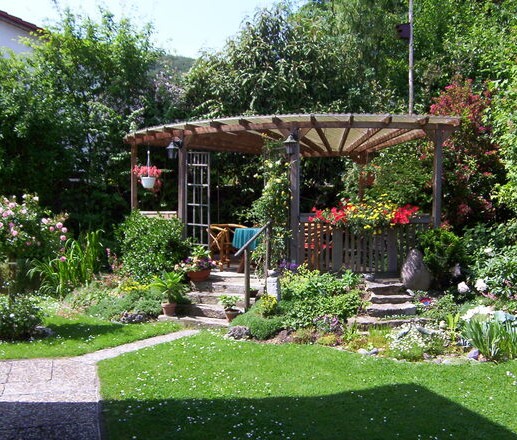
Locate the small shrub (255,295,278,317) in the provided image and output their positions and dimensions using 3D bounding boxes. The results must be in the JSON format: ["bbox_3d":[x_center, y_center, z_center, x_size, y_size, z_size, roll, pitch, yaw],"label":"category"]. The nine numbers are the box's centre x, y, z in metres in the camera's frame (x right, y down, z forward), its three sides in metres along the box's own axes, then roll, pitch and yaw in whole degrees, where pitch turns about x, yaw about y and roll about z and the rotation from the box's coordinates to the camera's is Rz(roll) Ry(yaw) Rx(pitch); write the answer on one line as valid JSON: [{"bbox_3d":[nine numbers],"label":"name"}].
[{"bbox_3d":[0.112,1.196,8.500,0.310,0.300,0.300,0,1,0],"label":"small shrub"}]

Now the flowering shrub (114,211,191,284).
[{"bbox_3d":[-1.657,0.414,9.500,1.150,1.120,1.100,0,1,0],"label":"flowering shrub"}]

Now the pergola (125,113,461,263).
[{"bbox_3d":[0.383,-0.475,10.990,5.600,2.480,3.600,1,3,12],"label":"pergola"}]

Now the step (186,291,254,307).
[{"bbox_3d":[-0.590,1.181,9.200,1.000,0.130,0.420,1,4,17],"label":"step"}]

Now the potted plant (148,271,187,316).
[{"bbox_3d":[-1.288,1.052,8.700,0.540,0.640,0.520,0,1,0],"label":"potted plant"}]

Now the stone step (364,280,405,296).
[{"bbox_3d":[1.928,1.048,9.300,0.600,0.170,0.420,0,1,-18],"label":"stone step"}]

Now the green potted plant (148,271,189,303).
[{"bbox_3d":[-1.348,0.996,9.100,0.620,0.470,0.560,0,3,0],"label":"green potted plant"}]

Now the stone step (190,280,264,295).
[{"bbox_3d":[-0.503,1.049,9.550,1.100,0.130,0.420,1,4,18],"label":"stone step"}]

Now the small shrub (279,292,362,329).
[{"bbox_3d":[0.897,1.288,8.650,1.200,0.450,0.800,0,1,0],"label":"small shrub"}]

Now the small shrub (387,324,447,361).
[{"bbox_3d":[1.871,1.417,7.150,0.700,0.290,0.520,0,4,0],"label":"small shrub"}]

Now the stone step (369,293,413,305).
[{"bbox_3d":[1.976,1.186,9.030,0.640,0.120,0.360,0,4,0],"label":"stone step"}]

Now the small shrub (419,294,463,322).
[{"bbox_3d":[2.620,1.267,8.700,0.640,0.380,0.550,0,1,0],"label":"small shrub"}]

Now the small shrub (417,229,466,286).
[{"bbox_3d":[2.786,0.571,9.250,0.710,0.860,0.660,0,3,0],"label":"small shrub"}]

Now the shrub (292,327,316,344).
[{"bbox_3d":[0.596,1.537,8.050,0.310,0.180,0.280,0,3,0],"label":"shrub"}]

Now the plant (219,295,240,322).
[{"bbox_3d":[-0.410,1.252,8.600,0.280,0.370,0.270,0,3,0],"label":"plant"}]

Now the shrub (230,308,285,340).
[{"bbox_3d":[-0.013,1.388,8.150,0.750,0.360,0.600,0,1,0],"label":"shrub"}]

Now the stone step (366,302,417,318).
[{"bbox_3d":[1.871,1.287,8.550,0.740,0.140,0.400,0,3,0],"label":"stone step"}]

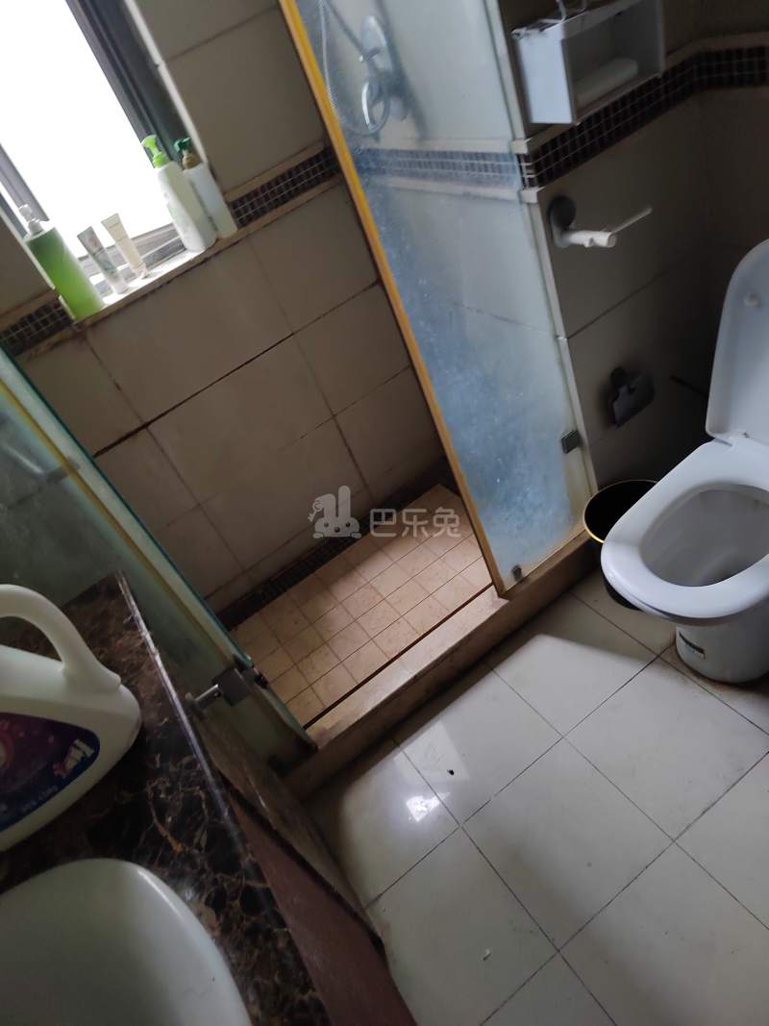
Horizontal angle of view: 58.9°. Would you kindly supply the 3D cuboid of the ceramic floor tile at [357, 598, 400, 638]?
[{"bbox_3d":[-0.014,0.291,1.856,0.098,0.010,0.097,-35,39,-13],"label":"ceramic floor tile"}]

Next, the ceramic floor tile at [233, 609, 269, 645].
[{"bbox_3d":[-0.392,0.347,2.001,0.100,0.010,0.082,-35,39,-13],"label":"ceramic floor tile"}]

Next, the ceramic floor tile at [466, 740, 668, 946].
[{"bbox_3d":[0.362,0.654,1.388,0.300,0.010,0.300,-35,39,-13],"label":"ceramic floor tile"}]

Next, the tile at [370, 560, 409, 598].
[{"bbox_3d":[0.020,0.196,1.947,0.098,0.010,0.097,-35,39,-13],"label":"tile"}]

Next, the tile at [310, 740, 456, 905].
[{"bbox_3d":[-0.024,0.693,1.552,0.281,0.010,0.301,-35,39,-13],"label":"tile"}]

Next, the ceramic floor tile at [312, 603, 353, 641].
[{"bbox_3d":[-0.157,0.341,2.108,0.108,0.010,0.103,-35,38,-13],"label":"ceramic floor tile"}]

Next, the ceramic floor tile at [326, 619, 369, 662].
[{"bbox_3d":[-0.095,0.348,1.840,0.100,0.010,0.094,-35,39,-13],"label":"ceramic floor tile"}]

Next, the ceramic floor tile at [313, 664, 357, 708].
[{"bbox_3d":[-0.128,0.442,1.747,0.100,0.010,0.094,-35,39,-13],"label":"ceramic floor tile"}]

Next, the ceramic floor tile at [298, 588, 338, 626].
[{"bbox_3d":[-0.188,0.272,1.979,0.100,0.010,0.094,-35,39,-13],"label":"ceramic floor tile"}]

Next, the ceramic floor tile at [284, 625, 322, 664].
[{"bbox_3d":[-0.245,0.403,2.083,0.108,0.010,0.103,-35,38,-13],"label":"ceramic floor tile"}]

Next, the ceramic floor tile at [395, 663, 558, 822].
[{"bbox_3d":[0.211,0.531,1.617,0.300,0.010,0.297,-35,39,-13],"label":"ceramic floor tile"}]

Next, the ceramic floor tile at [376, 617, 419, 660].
[{"bbox_3d":[0.034,0.363,1.973,0.108,0.010,0.103,-35,38,-13],"label":"ceramic floor tile"}]

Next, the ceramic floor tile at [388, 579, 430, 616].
[{"bbox_3d":[0.070,0.259,2.077,0.108,0.010,0.103,-35,38,-13],"label":"ceramic floor tile"}]

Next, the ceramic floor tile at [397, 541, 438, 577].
[{"bbox_3d":[0.106,0.155,2.182,0.108,0.010,0.103,-35,38,-13],"label":"ceramic floor tile"}]

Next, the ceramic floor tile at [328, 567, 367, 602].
[{"bbox_3d":[-0.121,0.237,2.213,0.108,0.010,0.103,-35,38,-13],"label":"ceramic floor tile"}]

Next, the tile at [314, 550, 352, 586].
[{"bbox_3d":[-0.159,0.178,2.092,0.099,0.009,0.097,-35,37,-13],"label":"tile"}]

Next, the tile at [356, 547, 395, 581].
[{"bbox_3d":[-0.028,0.161,2.024,0.100,0.010,0.094,-35,39,-13],"label":"tile"}]

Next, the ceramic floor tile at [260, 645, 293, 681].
[{"bbox_3d":[-0.299,0.422,1.860,0.098,0.010,0.097,-35,39,-13],"label":"ceramic floor tile"}]

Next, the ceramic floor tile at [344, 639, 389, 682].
[{"bbox_3d":[-0.053,0.425,1.948,0.108,0.010,0.103,-35,38,-13],"label":"ceramic floor tile"}]

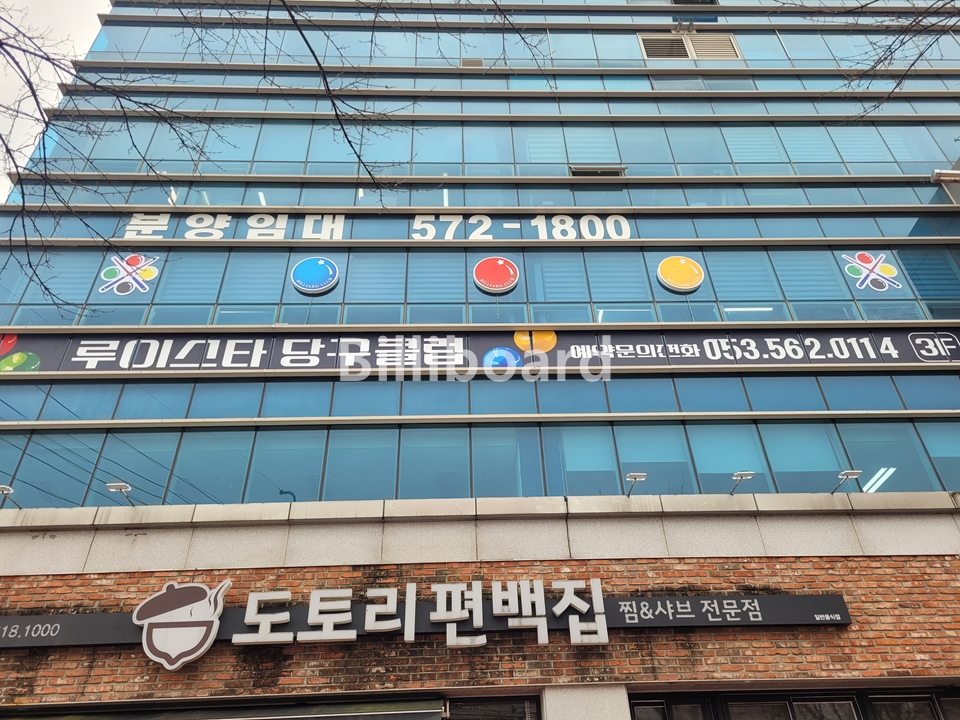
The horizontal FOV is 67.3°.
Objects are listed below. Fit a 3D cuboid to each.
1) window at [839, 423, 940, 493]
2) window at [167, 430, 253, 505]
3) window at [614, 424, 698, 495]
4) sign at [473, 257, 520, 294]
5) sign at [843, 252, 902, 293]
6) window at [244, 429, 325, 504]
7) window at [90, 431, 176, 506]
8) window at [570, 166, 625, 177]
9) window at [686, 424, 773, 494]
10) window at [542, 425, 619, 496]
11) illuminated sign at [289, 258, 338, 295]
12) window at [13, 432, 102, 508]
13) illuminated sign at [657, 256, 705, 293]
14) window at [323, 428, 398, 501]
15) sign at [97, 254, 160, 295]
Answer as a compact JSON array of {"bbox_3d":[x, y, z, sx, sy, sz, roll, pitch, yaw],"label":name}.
[{"bbox_3d":[5.641,1.301,9.946,1.126,1.199,0.100,-1,-38,-2],"label":"window"},{"bbox_3d":[-3.656,1.450,9.879,1.007,1.153,0.080,0,-38,-2],"label":"window"},{"bbox_3d":[2.384,1.330,9.804,1.022,1.199,0.100,-1,-38,-2],"label":"window"},{"bbox_3d":[0.264,-1.366,11.682,0.741,0.755,0.100,-1,-38,-2],"label":"sign"},{"bbox_3d":[6.760,-1.537,12.449,0.875,0.919,0.060,0,-38,-2],"label":"sign"},{"bbox_3d":[-2.553,1.373,9.590,0.986,1.199,0.100,-1,-38,-2],"label":"window"},{"bbox_3d":[-4.539,1.390,9.504,1.007,1.199,0.100,-1,-38,-2],"label":"window"},{"bbox_3d":[2.252,-3.657,13.923,1.046,0.402,0.140,0,-38,-2],"label":"window"},{"bbox_3d":[3.411,1.321,9.849,1.035,1.199,0.100,-1,-38,-2],"label":"window"},{"bbox_3d":[1.362,1.339,9.760,1.023,1.199,0.100,-1,-38,-2],"label":"window"},{"bbox_3d":[-2.741,-1.430,11.994,0.774,0.800,0.110,0,-38,-2],"label":"illuminated sign"},{"bbox_3d":[-5.736,1.479,9.797,1.008,1.153,0.080,0,-38,-2],"label":"window"},{"bbox_3d":[3.280,-1.395,11.815,0.781,0.758,0.100,-1,-38,-2],"label":"illuminated sign"},{"bbox_3d":[-1.621,1.427,9.961,1.005,1.153,0.080,0,-38,-2],"label":"window"},{"bbox_3d":[-5.600,-1.360,11.538,0.898,0.917,0.070,-1,-38,-2],"label":"sign"}]

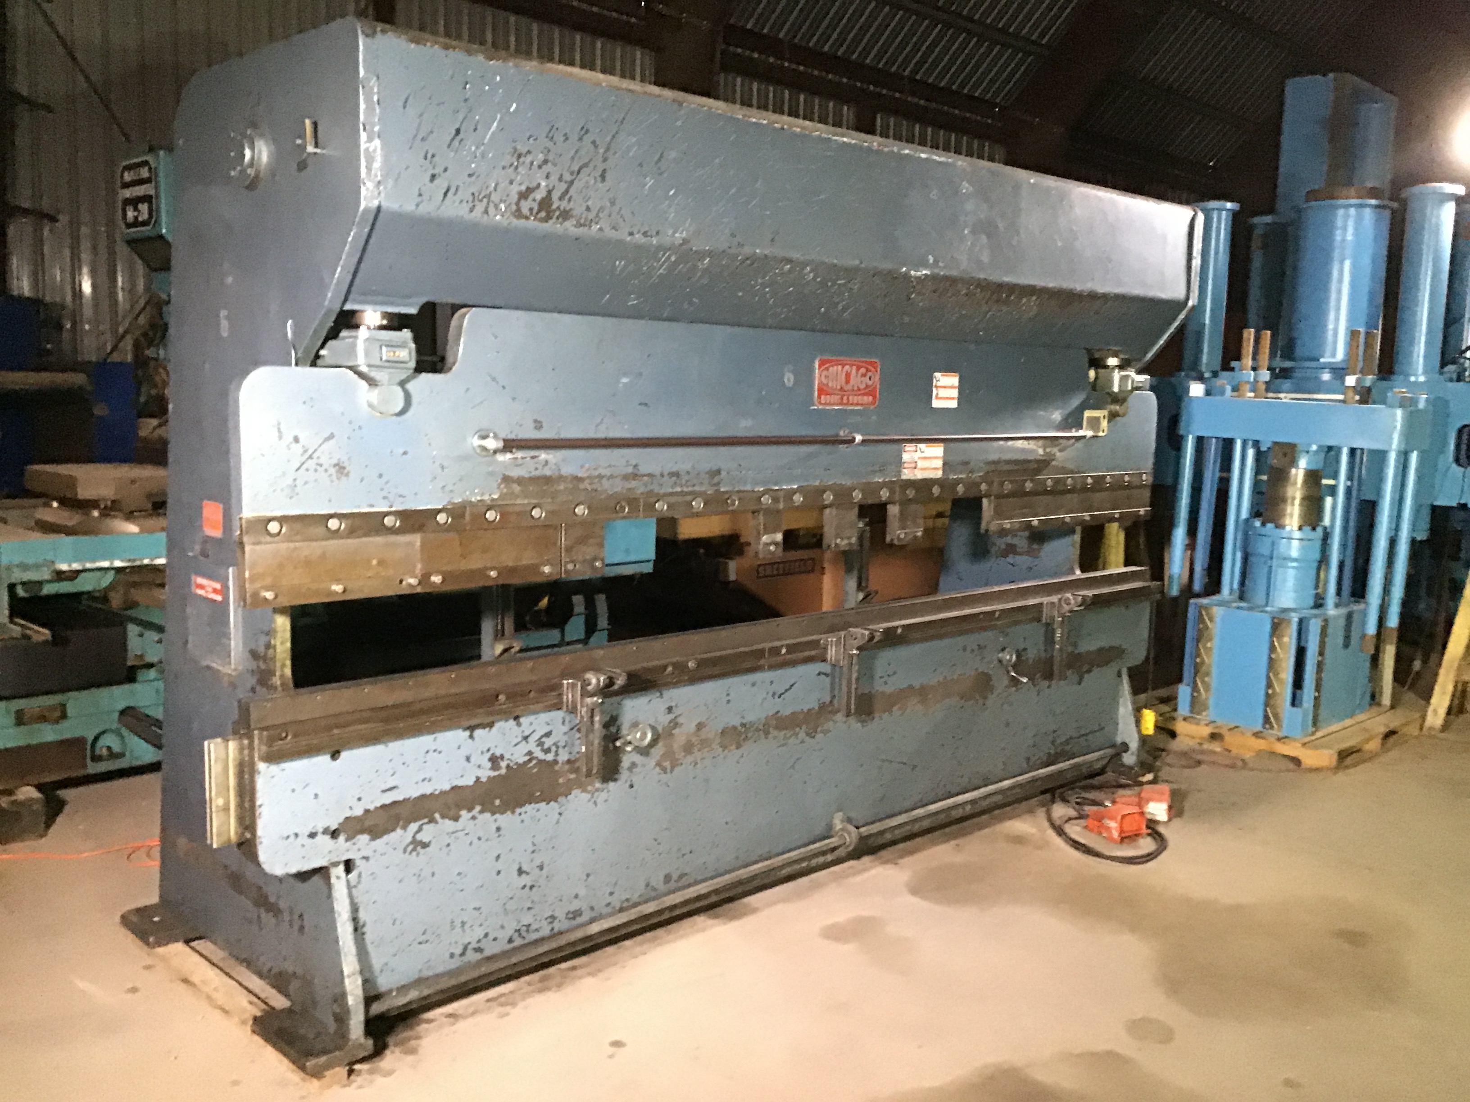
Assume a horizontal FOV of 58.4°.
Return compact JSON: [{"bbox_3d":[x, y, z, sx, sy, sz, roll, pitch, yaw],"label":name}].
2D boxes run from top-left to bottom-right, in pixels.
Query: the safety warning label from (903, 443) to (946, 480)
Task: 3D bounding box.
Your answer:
[{"bbox_3d":[0.711,-0.338,4.974,0.244,0.129,0.004,-5,10,-43],"label":"safety warning label"}]

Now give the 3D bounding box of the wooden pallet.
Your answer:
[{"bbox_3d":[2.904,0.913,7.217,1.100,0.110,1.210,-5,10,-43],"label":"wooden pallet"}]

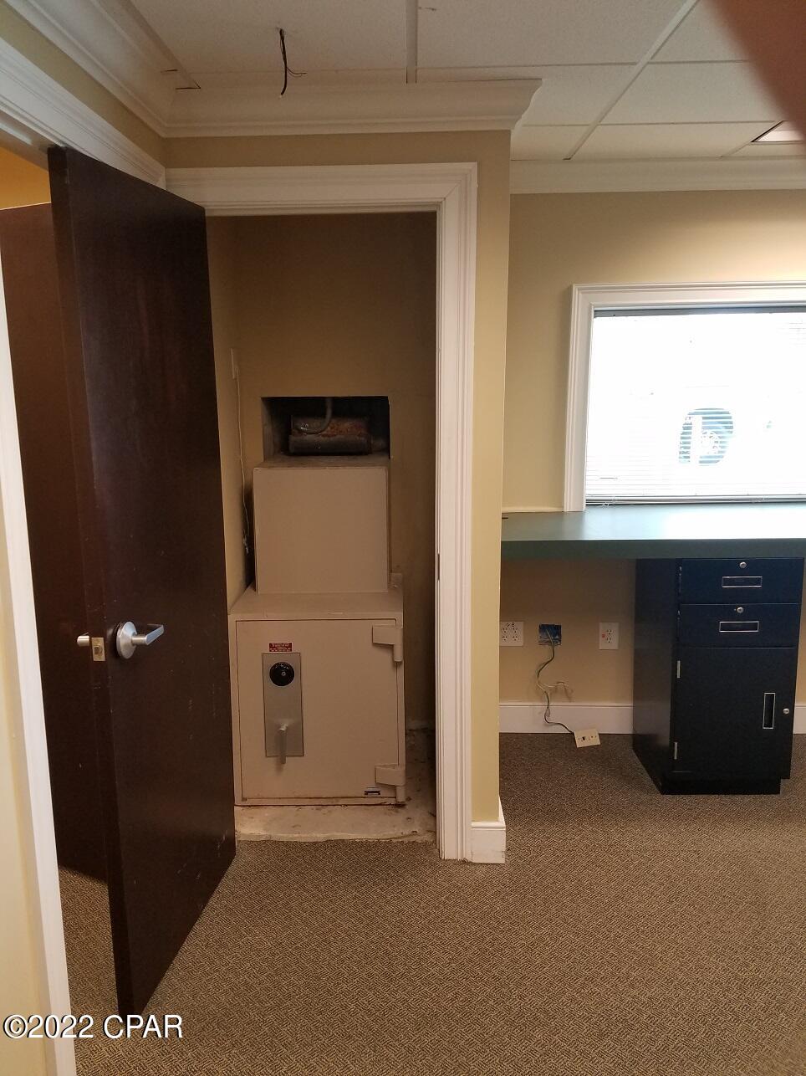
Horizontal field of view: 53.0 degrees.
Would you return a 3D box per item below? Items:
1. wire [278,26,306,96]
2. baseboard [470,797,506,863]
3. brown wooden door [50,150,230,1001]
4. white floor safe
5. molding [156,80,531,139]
[{"bbox_3d":[-0.265,-1.152,1.960,0.065,0.150,0.040,0,11,2],"label":"wire"},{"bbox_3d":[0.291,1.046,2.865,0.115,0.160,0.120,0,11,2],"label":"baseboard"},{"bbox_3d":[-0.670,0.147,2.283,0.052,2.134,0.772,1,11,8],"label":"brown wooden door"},{"bbox_3d":[-0.317,0.362,3.440,0.670,1.315,0.730,0,11,2],"label":"white floor safe"},{"bbox_3d":[-0.160,-1.247,2.353,1.110,0.114,0.085,0,11,2],"label":"molding"}]

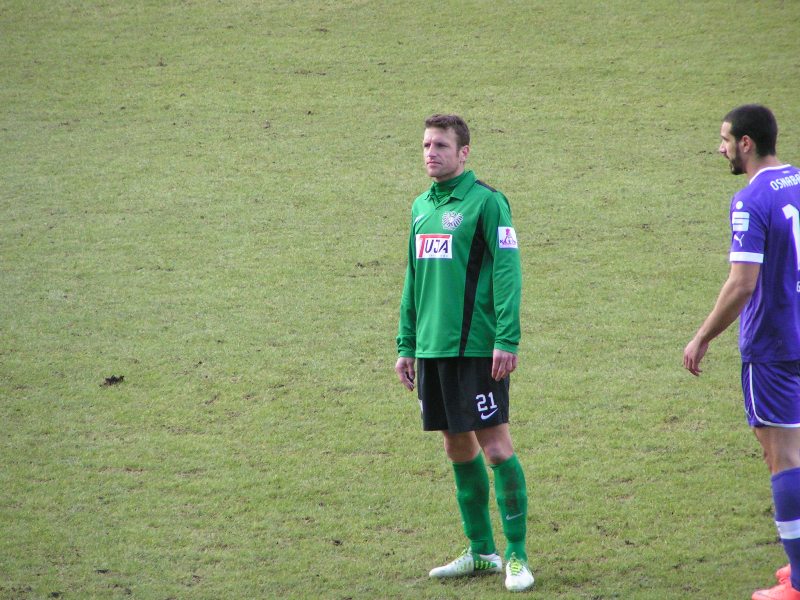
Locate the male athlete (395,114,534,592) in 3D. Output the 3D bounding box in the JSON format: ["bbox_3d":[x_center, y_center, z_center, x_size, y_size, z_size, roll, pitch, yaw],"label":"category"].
[{"bbox_3d":[0.256,0.194,33.800,0.550,1.830,0.420,6,14,39],"label":"male athlete"}]

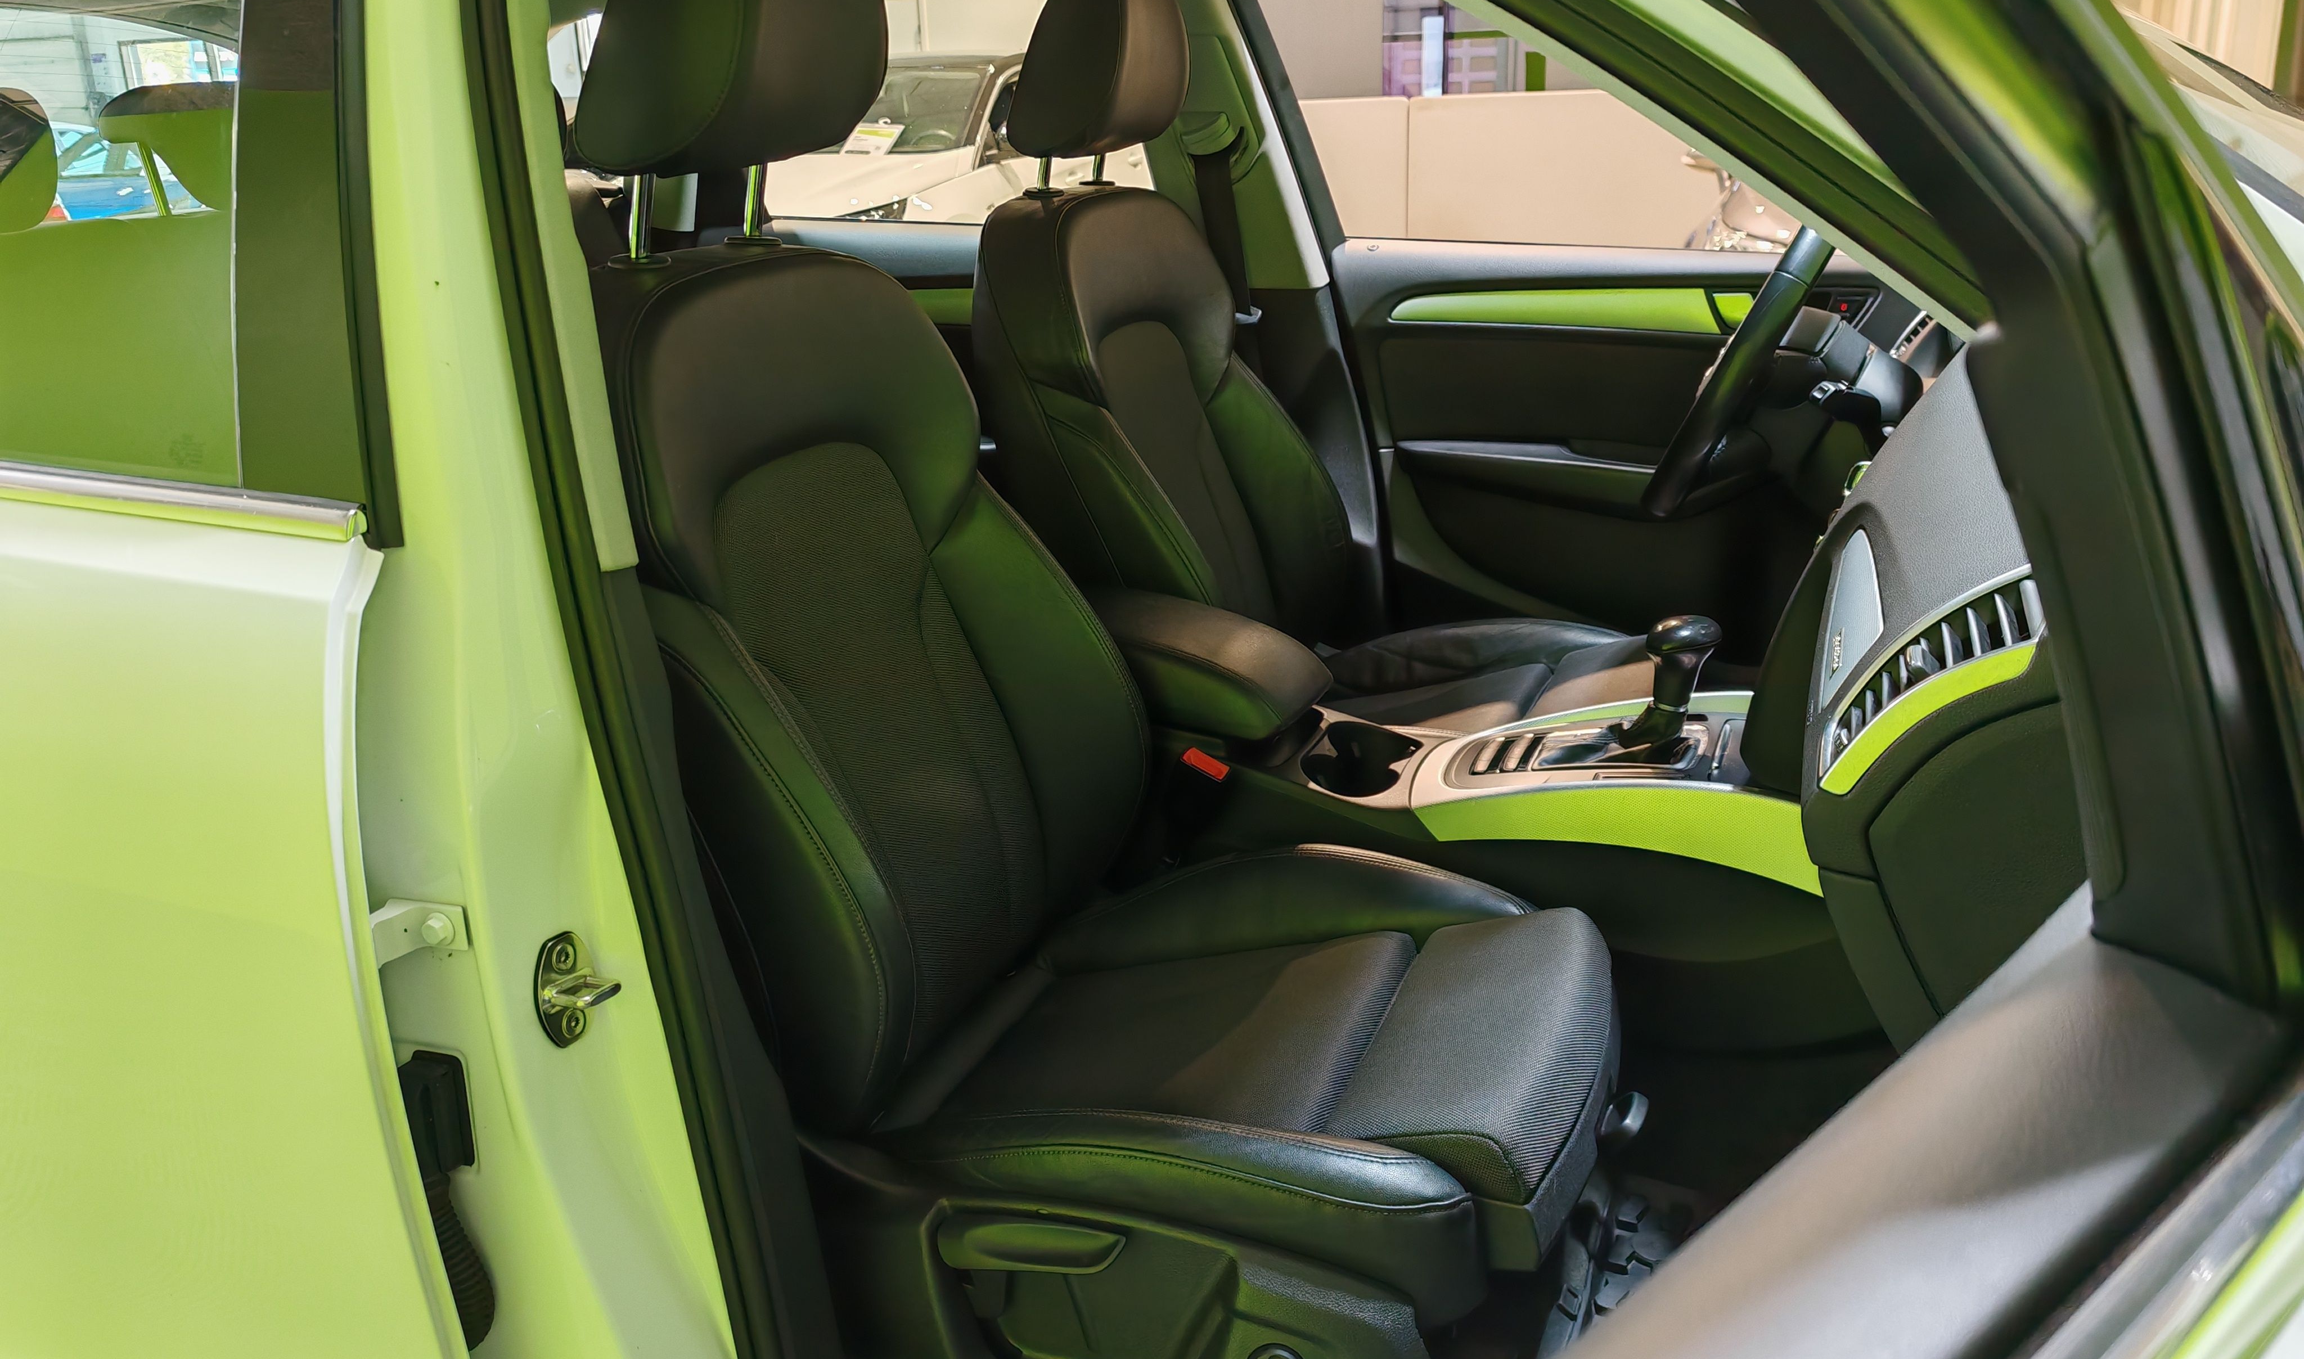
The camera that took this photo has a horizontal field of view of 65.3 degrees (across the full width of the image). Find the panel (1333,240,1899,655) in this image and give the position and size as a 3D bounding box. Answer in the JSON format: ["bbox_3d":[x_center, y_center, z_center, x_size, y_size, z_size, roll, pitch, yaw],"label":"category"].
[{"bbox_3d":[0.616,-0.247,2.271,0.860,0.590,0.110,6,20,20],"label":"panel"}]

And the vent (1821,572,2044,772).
[{"bbox_3d":[0.396,-0.004,0.921,0.050,0.130,0.150,37,27,7],"label":"vent"}]

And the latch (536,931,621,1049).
[{"bbox_3d":[-0.336,0.182,1.054,0.034,0.064,0.040,9,21,30],"label":"latch"}]

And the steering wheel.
[{"bbox_3d":[0.630,-0.325,1.854,0.110,0.375,0.375,28,26,11],"label":"steering wheel"}]

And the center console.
[{"bbox_3d":[0.242,0.114,1.744,0.870,0.410,0.280,6,20,20],"label":"center console"}]

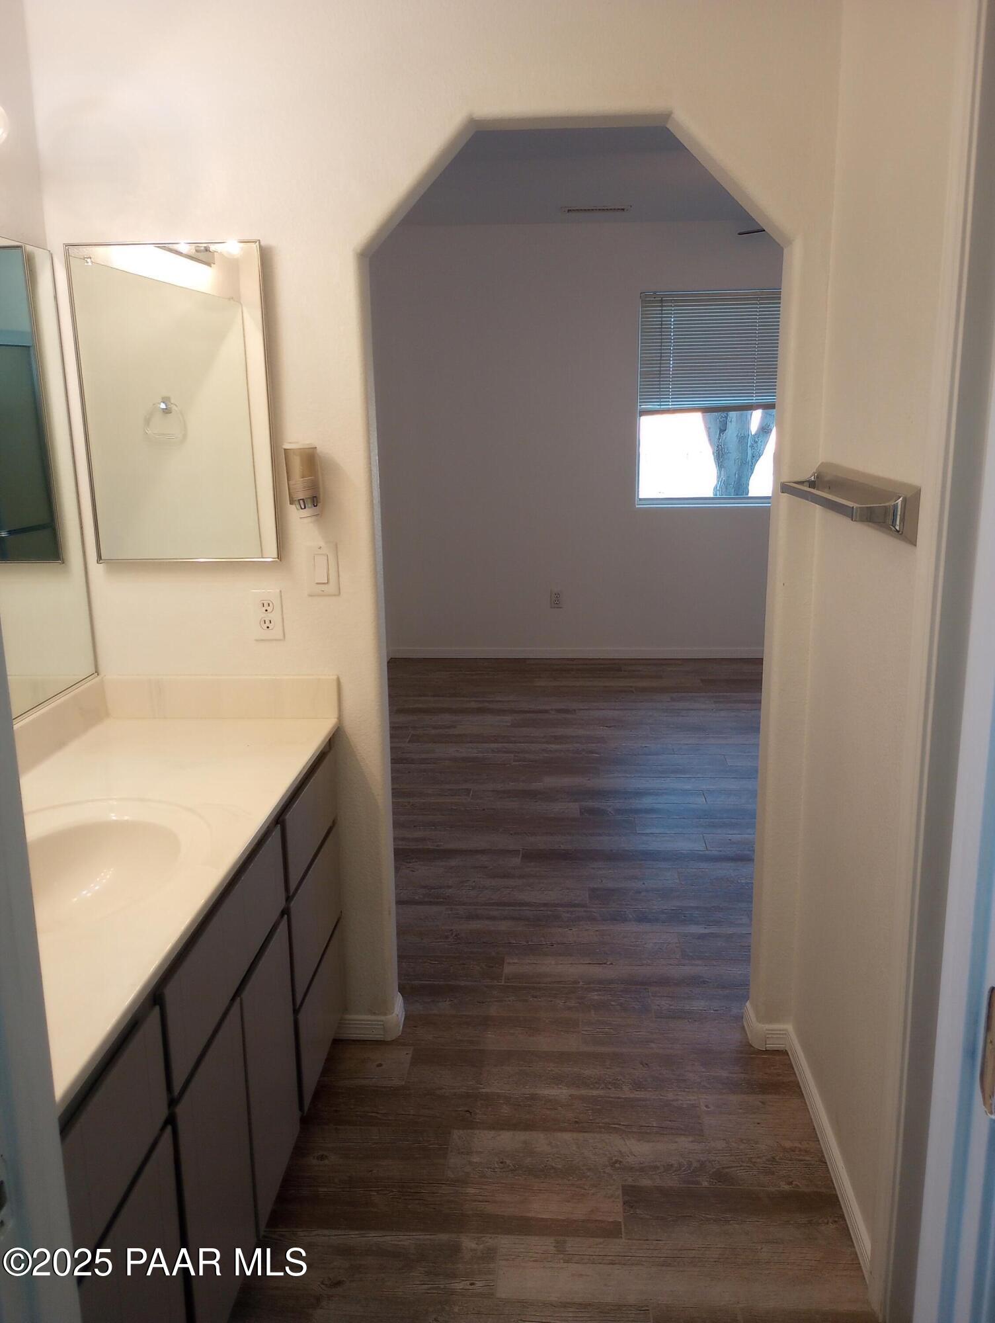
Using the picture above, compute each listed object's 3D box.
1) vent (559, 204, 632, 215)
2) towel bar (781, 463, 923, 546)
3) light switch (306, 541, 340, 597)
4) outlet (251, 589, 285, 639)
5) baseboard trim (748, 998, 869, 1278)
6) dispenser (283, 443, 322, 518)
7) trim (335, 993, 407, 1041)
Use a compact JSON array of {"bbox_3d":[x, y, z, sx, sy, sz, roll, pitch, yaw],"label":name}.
[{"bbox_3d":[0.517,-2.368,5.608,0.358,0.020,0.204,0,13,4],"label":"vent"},{"bbox_3d":[0.601,-0.287,1.895,0.092,0.090,0.623,0,13,4],"label":"towel bar"},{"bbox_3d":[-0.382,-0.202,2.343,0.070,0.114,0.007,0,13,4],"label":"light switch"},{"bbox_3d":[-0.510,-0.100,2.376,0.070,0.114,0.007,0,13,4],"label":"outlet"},{"bbox_3d":[0.625,0.949,2.244,0.102,0.064,0.836,0,13,4],"label":"baseboard trim"},{"bbox_3d":[-0.413,-0.380,2.265,0.063,0.155,0.082,0,13,4],"label":"dispenser"},{"bbox_3d":[-0.320,0.870,2.651,0.176,0.064,0.137,0,13,4],"label":"trim"}]

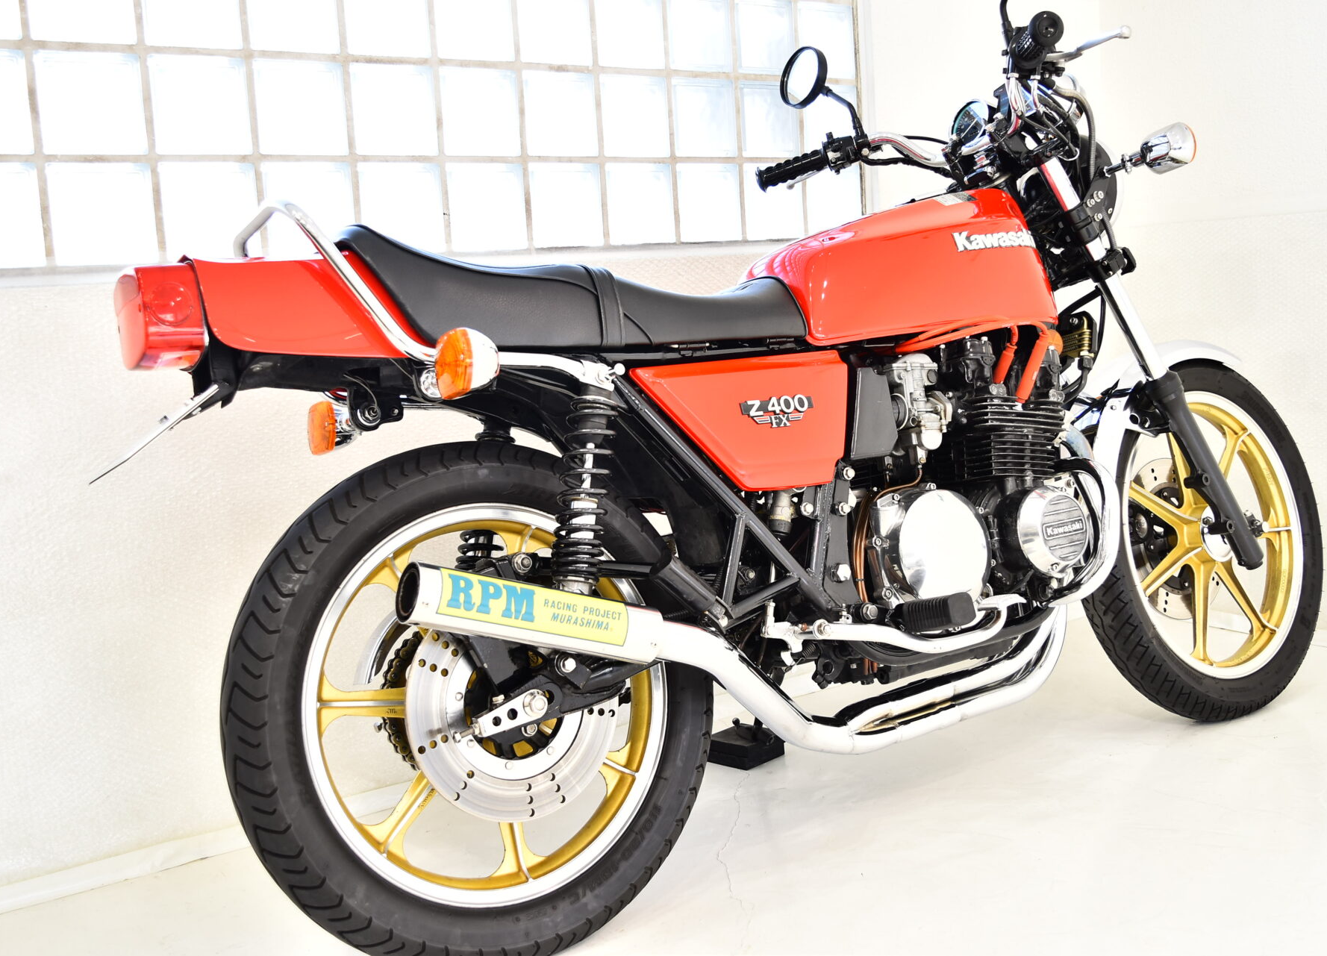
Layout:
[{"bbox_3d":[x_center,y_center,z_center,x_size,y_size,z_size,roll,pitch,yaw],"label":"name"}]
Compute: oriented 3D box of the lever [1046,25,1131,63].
[{"bbox_3d":[0.616,-0.625,2.080,0.045,0.026,0.185,-9,6,-16],"label":"lever"}]

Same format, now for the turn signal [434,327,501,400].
[{"bbox_3d":[-0.214,-0.125,1.568,0.070,0.080,0.080,-8,-3,-34],"label":"turn signal"}]

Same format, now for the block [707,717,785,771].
[{"bbox_3d":[0.136,0.455,2.440,0.093,0.041,0.097,5,11,41],"label":"block"}]

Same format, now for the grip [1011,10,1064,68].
[{"bbox_3d":[0.535,-0.631,2.068,0.048,0.048,0.135,-10,4,0],"label":"grip"}]

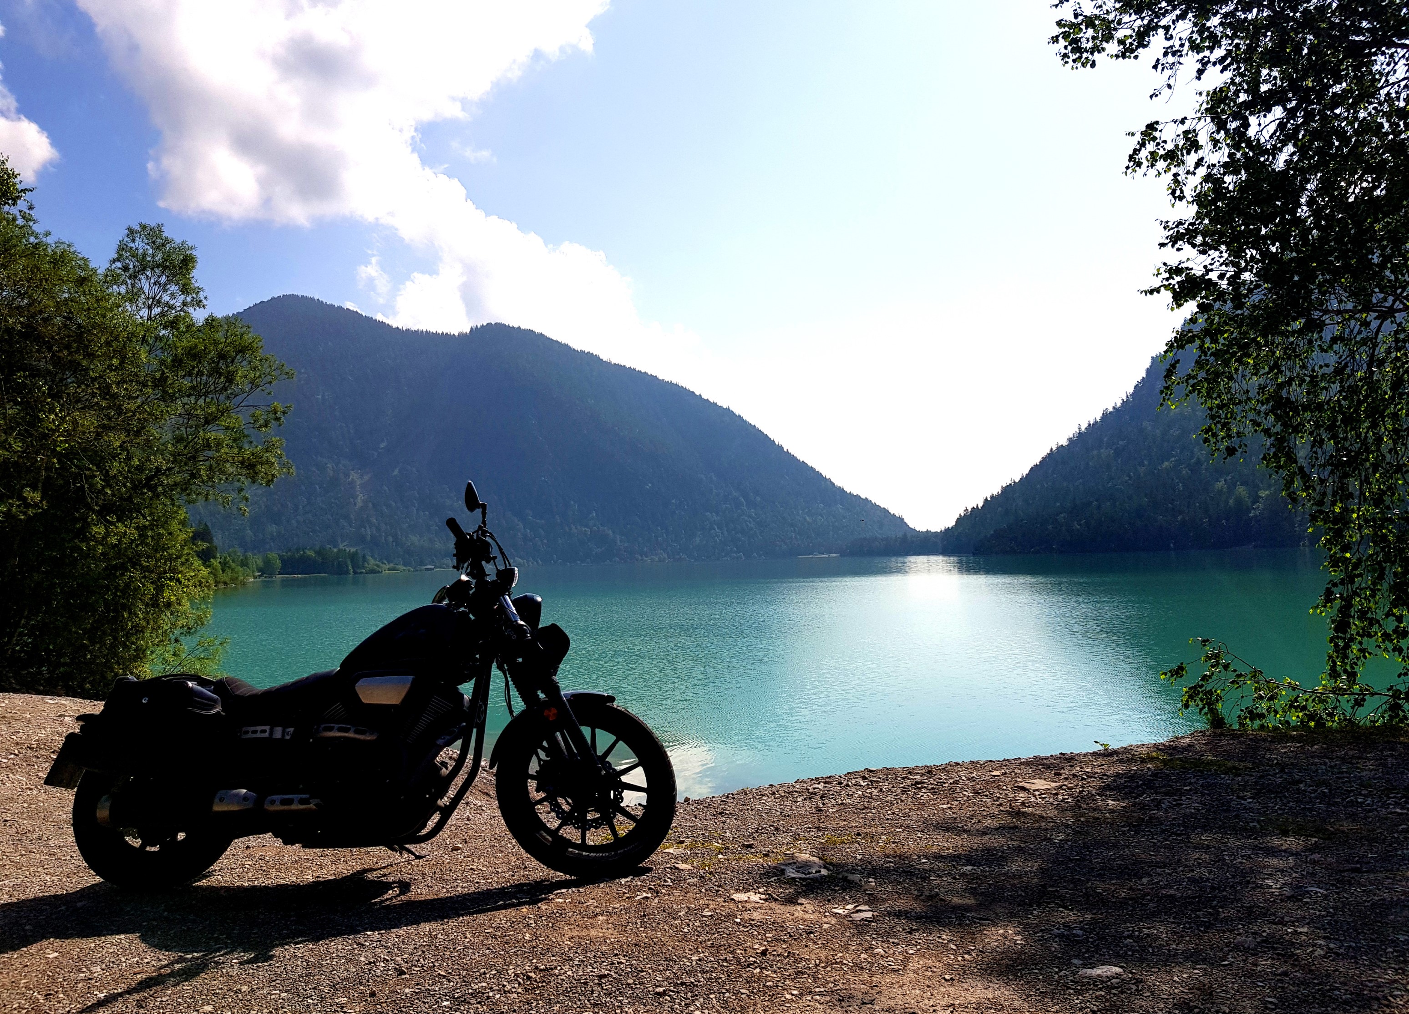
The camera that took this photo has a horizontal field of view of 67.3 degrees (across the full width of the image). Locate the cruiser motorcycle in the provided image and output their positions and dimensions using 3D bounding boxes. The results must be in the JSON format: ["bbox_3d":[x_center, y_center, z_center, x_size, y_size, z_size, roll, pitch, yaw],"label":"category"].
[{"bbox_3d":[-1.237,0.680,3.848,2.280,1.360,0.820,-3,-14,5],"label":"cruiser motorcycle"}]

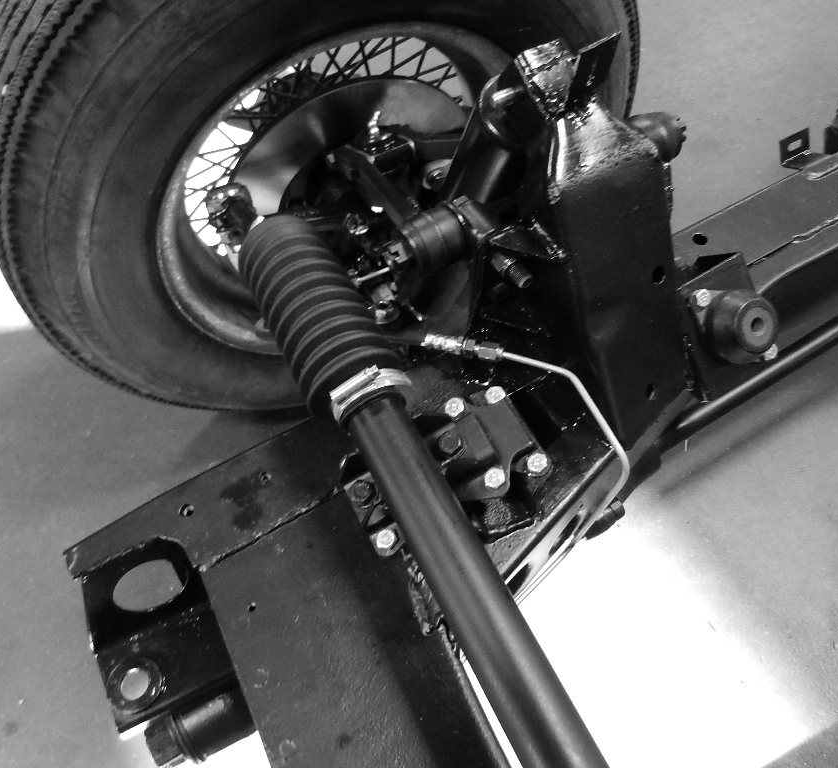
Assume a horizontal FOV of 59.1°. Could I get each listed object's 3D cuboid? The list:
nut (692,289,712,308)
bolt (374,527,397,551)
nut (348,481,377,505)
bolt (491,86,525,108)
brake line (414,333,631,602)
[{"bbox_3d":[0.233,-0.070,0.610,0.014,0.008,0.014,-30,92,-7],"label":"nut"},{"bbox_3d":[-0.023,0.110,0.525,0.015,0.008,0.015,-29,54,-1],"label":"bolt"},{"bbox_3d":[-0.041,0.079,0.530,0.017,0.010,0.017,-29,54,-1],"label":"nut"},{"bbox_3d":[0.063,-0.205,0.530,0.025,0.011,0.011,-29,54,-1],"label":"bolt"},{"bbox_3d":[0.066,0.038,0.553,0.122,0.076,0.207,-29,54,-1],"label":"brake line"}]

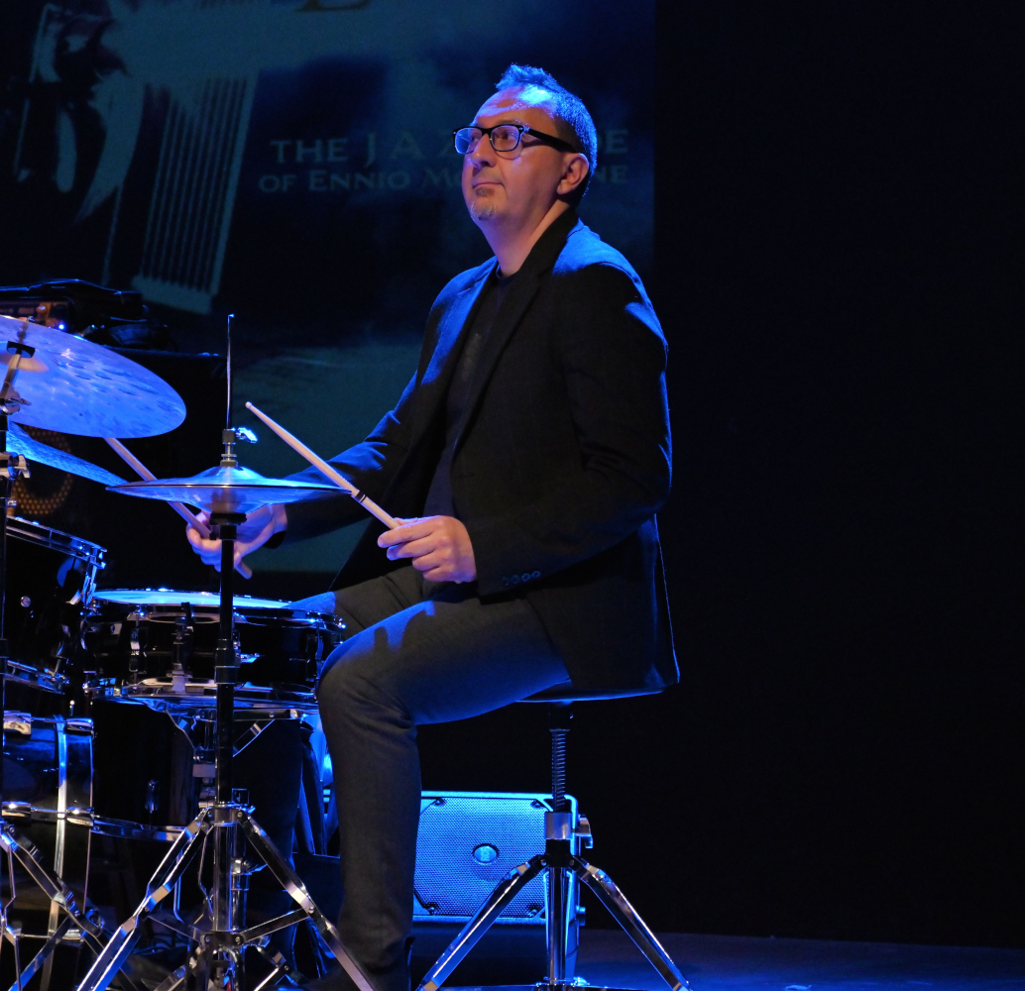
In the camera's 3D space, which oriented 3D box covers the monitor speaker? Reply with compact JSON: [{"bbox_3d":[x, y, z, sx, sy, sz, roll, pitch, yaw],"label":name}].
[{"bbox_3d":[-0.043,0.640,7.120,0.305,0.305,0.350,1,-2,3],"label":"monitor speaker"}]

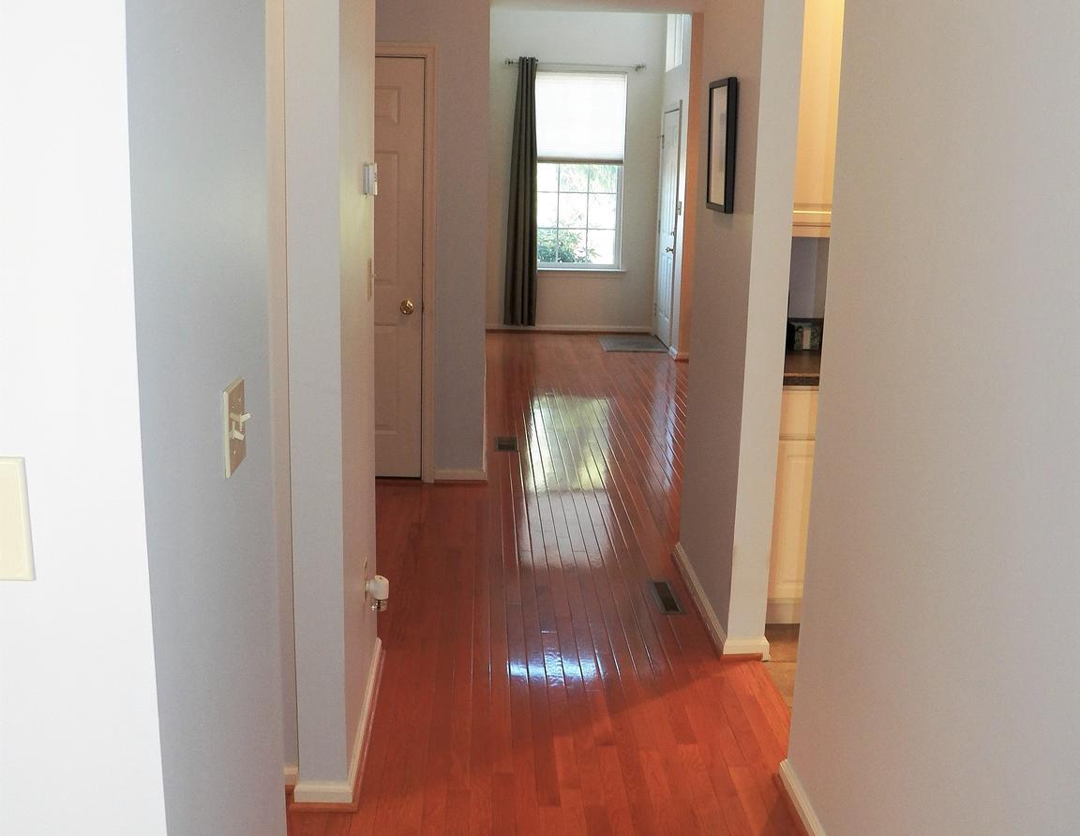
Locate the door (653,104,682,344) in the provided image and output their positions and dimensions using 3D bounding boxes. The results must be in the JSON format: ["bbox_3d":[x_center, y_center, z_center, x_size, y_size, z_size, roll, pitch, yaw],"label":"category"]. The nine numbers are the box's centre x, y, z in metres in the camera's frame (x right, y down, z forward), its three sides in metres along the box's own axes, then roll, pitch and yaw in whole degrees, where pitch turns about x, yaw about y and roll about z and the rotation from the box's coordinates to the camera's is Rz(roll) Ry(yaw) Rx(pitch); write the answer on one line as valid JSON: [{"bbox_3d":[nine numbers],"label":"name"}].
[{"bbox_3d":[1.141,-1.718,10.424,0.100,2.135,1.100,1,12,-3],"label":"door"}]

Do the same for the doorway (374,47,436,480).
[{"bbox_3d":[-0.945,-0.725,5.649,0.870,2.110,0.100,1,12,-3],"label":"doorway"}]

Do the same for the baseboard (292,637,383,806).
[{"bbox_3d":[-0.552,0.826,3.268,0.155,0.085,0.890,1,12,-3],"label":"baseboard"}]

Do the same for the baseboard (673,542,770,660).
[{"bbox_3d":[0.645,0.642,4.243,0.160,0.095,0.990,1,12,-3],"label":"baseboard"}]

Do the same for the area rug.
[{"bbox_3d":[0.836,-0.687,10.624,0.540,0.012,1.040,1,12,-3],"label":"area rug"}]

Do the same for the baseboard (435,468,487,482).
[{"bbox_3d":[-0.400,0.281,5.854,0.262,0.075,0.025,1,12,-3],"label":"baseboard"}]

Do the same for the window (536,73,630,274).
[{"bbox_3d":[0.325,-2.320,10.917,0.945,1.841,0.110,1,12,-3],"label":"window"}]

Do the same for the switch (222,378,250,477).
[{"bbox_3d":[-0.399,0.011,1.556,0.021,0.113,0.122,1,12,-3],"label":"switch"}]

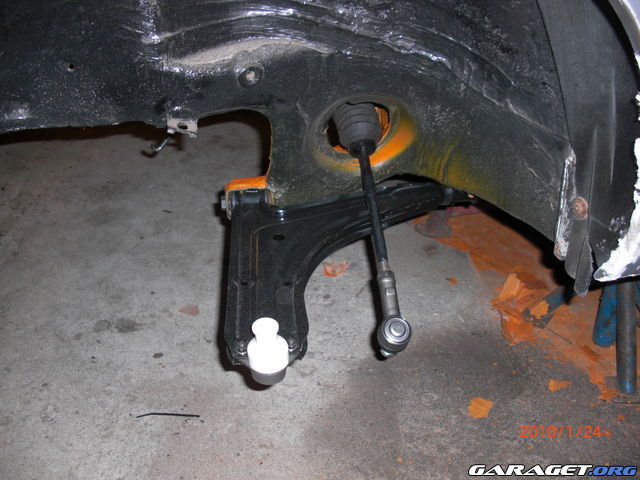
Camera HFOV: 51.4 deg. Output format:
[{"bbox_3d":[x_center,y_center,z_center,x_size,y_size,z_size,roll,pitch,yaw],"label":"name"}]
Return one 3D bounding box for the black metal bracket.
[{"bbox_3d":[0.052,0.021,0.852,0.350,0.060,0.345,-3,34,-4],"label":"black metal bracket"}]

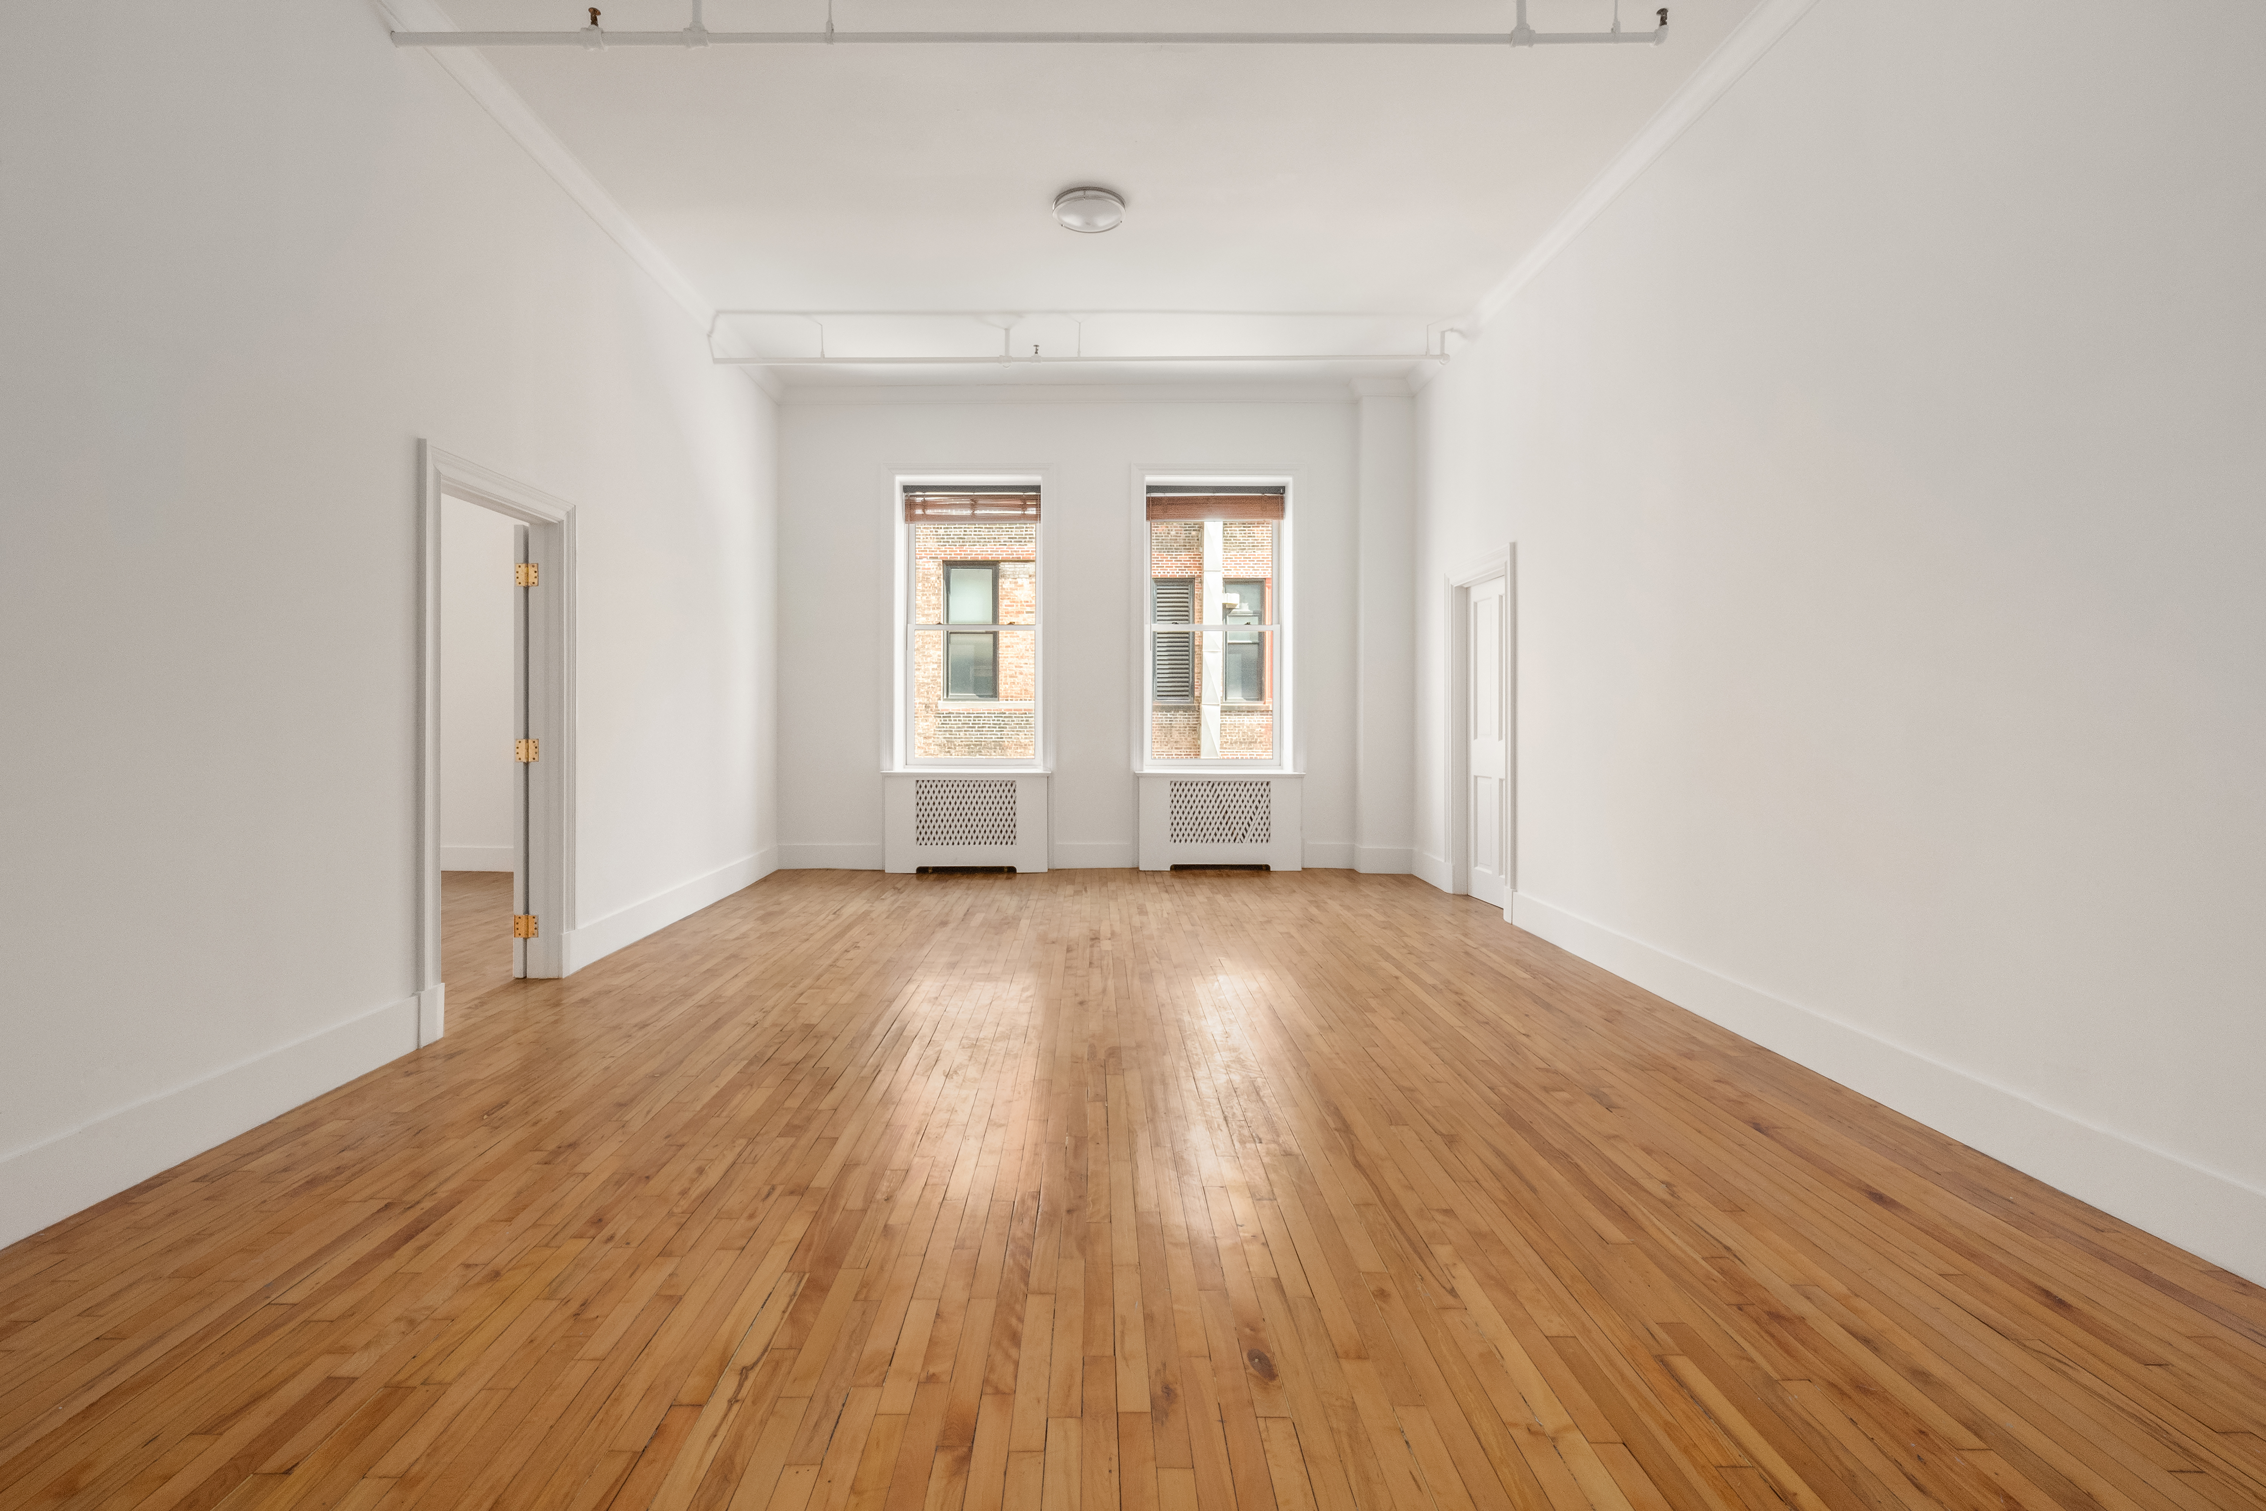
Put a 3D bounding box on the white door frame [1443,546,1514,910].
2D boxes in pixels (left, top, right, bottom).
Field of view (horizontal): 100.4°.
[{"bbox_3d":[2.171,-0.139,5.790,0.150,2.120,1.000,0,1,-2],"label":"white door frame"}]

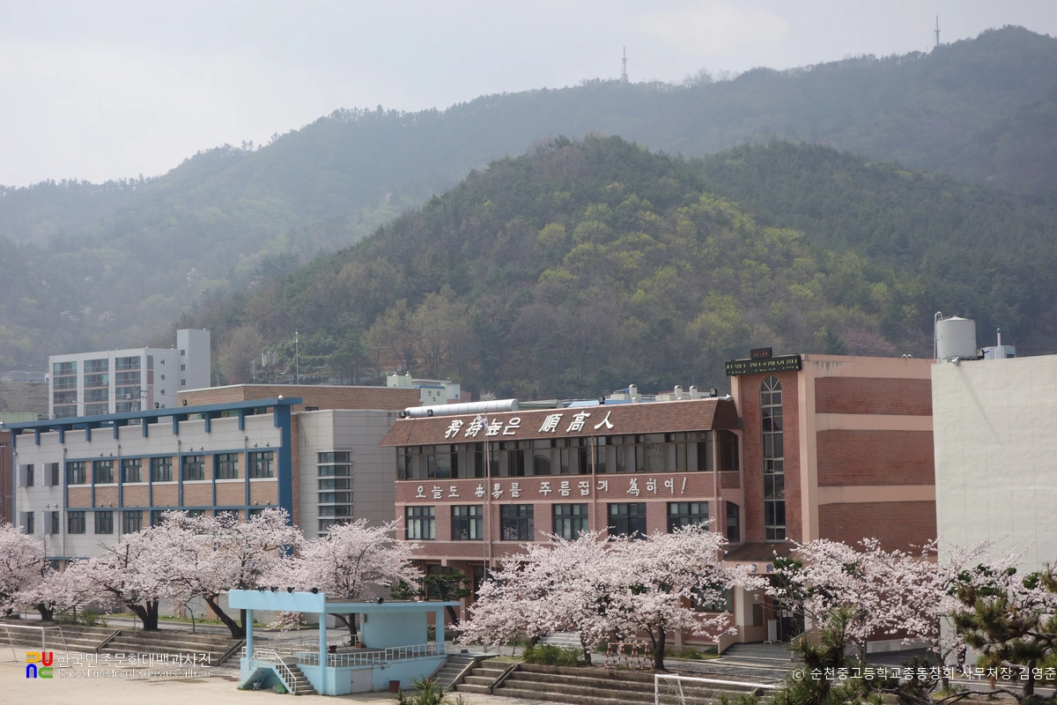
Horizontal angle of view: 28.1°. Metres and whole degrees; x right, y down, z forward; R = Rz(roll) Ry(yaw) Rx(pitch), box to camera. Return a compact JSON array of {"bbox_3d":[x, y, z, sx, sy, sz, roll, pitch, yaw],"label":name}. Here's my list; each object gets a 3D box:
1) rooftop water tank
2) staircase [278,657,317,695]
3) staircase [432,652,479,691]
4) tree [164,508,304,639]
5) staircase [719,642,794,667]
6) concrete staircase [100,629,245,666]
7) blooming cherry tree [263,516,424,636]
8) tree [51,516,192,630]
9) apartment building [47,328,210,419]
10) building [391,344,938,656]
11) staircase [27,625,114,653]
[{"bbox_3d":[23.083,-0.784,114.030,2.091,2.304,2.091,-1,-4,0],"label":"rooftop water tank"},{"bbox_3d":[-11.737,16.451,107.141,1.200,1.700,2.050,2,-5,-38],"label":"staircase"},{"bbox_3d":[-3.794,16.433,108.003,2.200,1.550,2.300,2,-5,-38],"label":"staircase"},{"bbox_3d":[-18.265,13.658,131.160,8.291,7.889,7.876,-1,-4,0],"label":"tree"},{"bbox_3d":[11.091,14.591,103.492,1.980,0.792,3.960,2,-5,-38],"label":"staircase"},{"bbox_3d":[-22.364,18.160,130.130,1.683,1.406,14.751,2,-5,-38],"label":"concrete staircase"},{"bbox_3d":[-10.679,13.186,121.209,8.771,7.187,8.332,-1,-4,0],"label":"blooming cherry tree"},{"bbox_3d":[-26.528,14.284,137.947,9.197,7.454,8.737,0,-4,-11],"label":"tree"},{"bbox_3d":[-75.965,10.227,402.467,28.516,26.854,15.663,-4,-5,40],"label":"apartment building"},{"bbox_3d":[7.471,8.575,120.987,15.840,15.295,34.749,2,-5,-38],"label":"building"},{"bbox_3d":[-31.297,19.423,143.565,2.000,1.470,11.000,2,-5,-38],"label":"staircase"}]

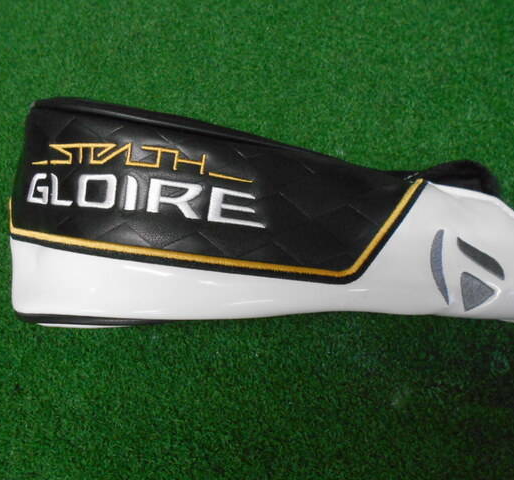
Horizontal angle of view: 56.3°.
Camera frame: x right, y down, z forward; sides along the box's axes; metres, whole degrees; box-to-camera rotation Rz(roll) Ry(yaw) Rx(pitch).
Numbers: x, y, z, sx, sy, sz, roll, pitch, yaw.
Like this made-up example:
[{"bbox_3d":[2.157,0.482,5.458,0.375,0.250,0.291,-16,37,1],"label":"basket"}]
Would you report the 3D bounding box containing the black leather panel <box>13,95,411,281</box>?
[{"bbox_3d":[-0.024,-0.029,0.298,0.247,0.035,0.110,4,70,1],"label":"black leather panel"}]

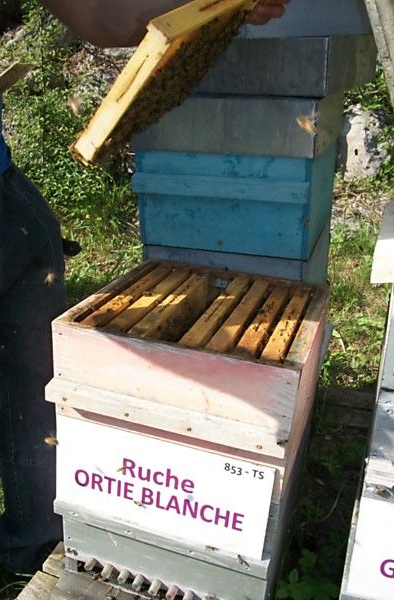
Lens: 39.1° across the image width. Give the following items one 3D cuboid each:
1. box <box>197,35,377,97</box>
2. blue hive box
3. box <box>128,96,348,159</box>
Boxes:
[{"bbox_3d":[0.177,-0.551,1.290,0.378,0.106,0.385,13,29,27],"label":"box"},{"bbox_3d":[0.109,-0.254,1.289,0.364,0.208,0.391,7,21,19],"label":"blue hive box"},{"bbox_3d":[0.107,-0.396,1.240,0.376,0.106,0.385,7,21,19],"label":"box"}]

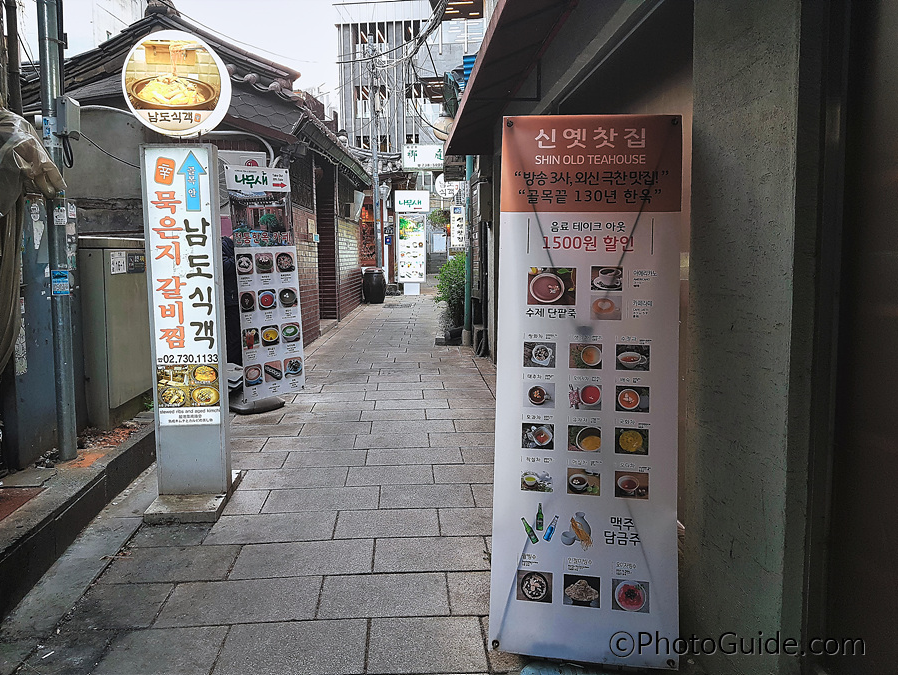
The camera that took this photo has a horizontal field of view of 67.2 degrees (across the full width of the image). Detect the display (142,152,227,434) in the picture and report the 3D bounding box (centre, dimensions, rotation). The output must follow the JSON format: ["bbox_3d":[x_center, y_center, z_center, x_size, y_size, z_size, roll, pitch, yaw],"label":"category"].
[{"bbox_3d":[-1.372,-0.259,3.540,0.365,1.450,0.120,-1,6,-4],"label":"display"}]

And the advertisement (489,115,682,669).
[{"bbox_3d":[0.457,0.141,2.250,0.600,1.800,0.060,1,-5,8],"label":"advertisement"}]

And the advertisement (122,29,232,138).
[{"bbox_3d":[-1.376,-1.272,3.440,0.515,0.515,0.140,-1,6,-4],"label":"advertisement"}]

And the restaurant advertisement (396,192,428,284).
[{"bbox_3d":[-0.823,-2.256,15.250,0.750,2.100,0.200,0,6,-2],"label":"restaurant advertisement"}]

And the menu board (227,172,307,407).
[{"bbox_3d":[-1.440,-0.422,5.360,0.060,1.800,0.600,3,9,38],"label":"menu board"}]

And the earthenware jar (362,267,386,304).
[{"bbox_3d":[-1.498,-1.024,13.500,0.470,0.730,0.470,0,6,0],"label":"earthenware jar"}]

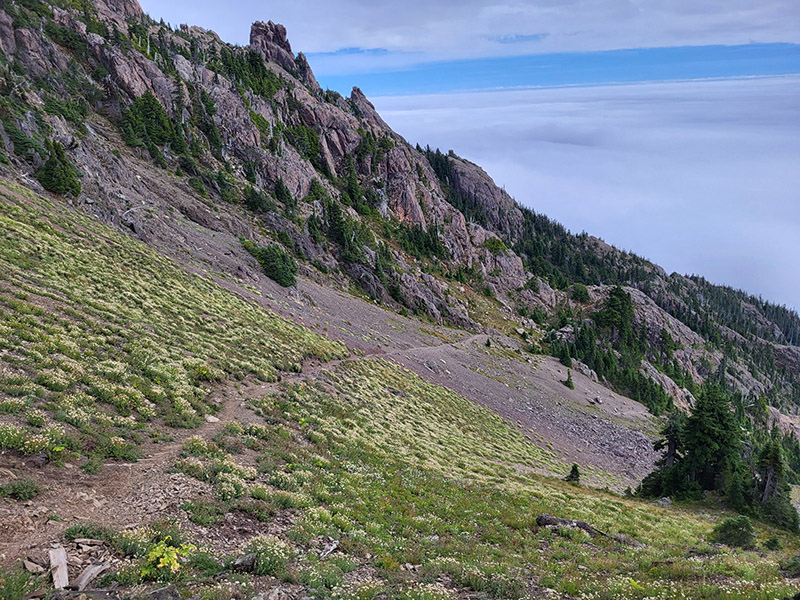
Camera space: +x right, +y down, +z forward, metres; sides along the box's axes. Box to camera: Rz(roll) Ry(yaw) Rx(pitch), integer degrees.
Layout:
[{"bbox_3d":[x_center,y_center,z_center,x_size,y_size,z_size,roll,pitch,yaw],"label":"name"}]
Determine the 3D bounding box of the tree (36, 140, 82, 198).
[{"bbox_3d":[-26.382,-10.051,46.000,2.997,4.194,2.848,-13,22,-27],"label":"tree"}]

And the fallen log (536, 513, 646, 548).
[{"bbox_3d":[3.260,3.900,10.050,2.689,0.270,0.330,22,7,-29],"label":"fallen log"}]

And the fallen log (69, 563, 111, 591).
[{"bbox_3d":[-1.586,1.422,3.100,0.075,0.055,0.261,-2,-5,3],"label":"fallen log"}]

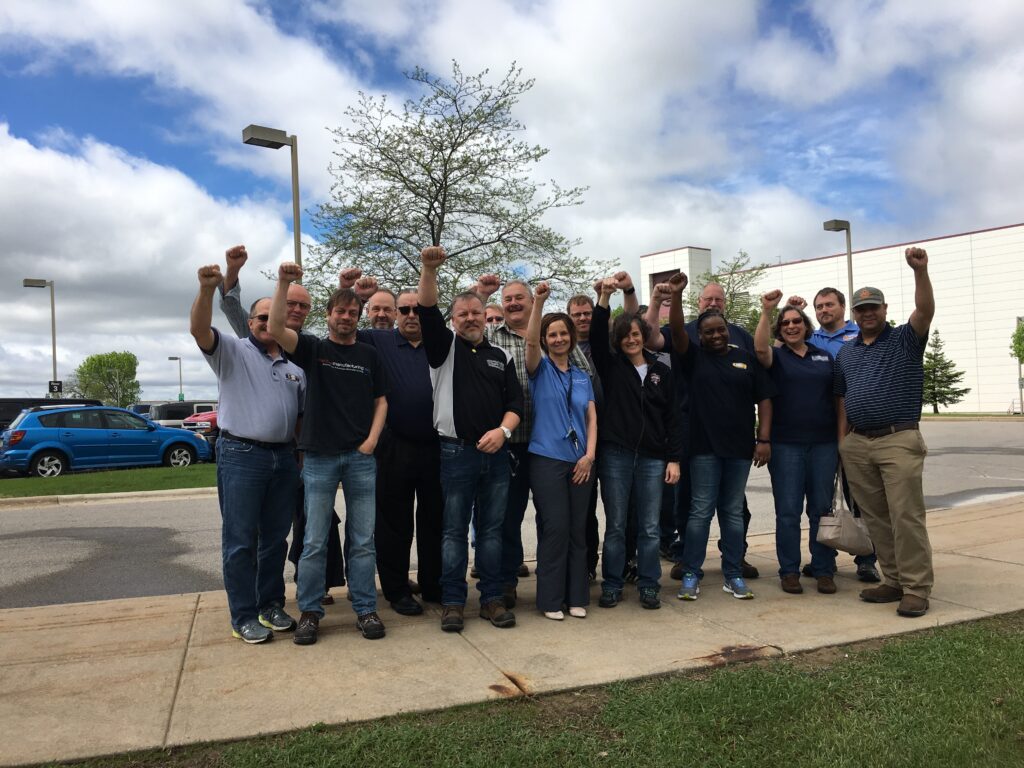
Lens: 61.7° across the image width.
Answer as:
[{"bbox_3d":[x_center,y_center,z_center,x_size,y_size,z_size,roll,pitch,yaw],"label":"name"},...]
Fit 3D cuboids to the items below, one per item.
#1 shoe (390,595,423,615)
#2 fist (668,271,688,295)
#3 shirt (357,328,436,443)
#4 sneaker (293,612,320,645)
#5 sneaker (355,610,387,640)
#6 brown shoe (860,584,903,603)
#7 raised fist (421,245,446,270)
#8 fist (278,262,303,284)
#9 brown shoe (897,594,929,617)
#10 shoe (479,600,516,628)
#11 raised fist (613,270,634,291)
[{"bbox_3d":[-0.614,1.260,4.900,0.110,0.110,0.290,-2,-1,-30],"label":"shoe"},{"bbox_3d":[0.970,-0.591,5.000,0.100,0.120,0.100,-2,-1,9],"label":"fist"},{"bbox_3d":[-0.623,0.013,4.880,0.570,0.670,0.330,-2,-1,-14],"label":"shirt"},{"bbox_3d":[-1.073,1.271,4.491,0.115,0.120,0.300,-2,-1,-2],"label":"sneaker"},{"bbox_3d":[-0.733,1.227,4.480,0.110,0.125,0.300,-2,-1,-18],"label":"sneaker"},{"bbox_3d":[2.063,1.157,4.771,0.290,0.100,0.110,-2,-1,-13],"label":"brown shoe"},{"bbox_3d":[-0.386,-0.620,4.220,0.118,0.115,0.095,2,13,0],"label":"raised fist"},{"bbox_3d":[-1.069,-0.533,4.140,0.112,0.108,0.093,2,7,-6],"label":"fist"},{"bbox_3d":[2.146,1.156,4.593,0.105,0.110,0.290,-3,-1,37],"label":"brown shoe"},{"bbox_3d":[-0.084,1.218,4.630,0.115,0.130,0.300,-2,-1,-29],"label":"shoe"},{"bbox_3d":[0.714,-0.663,5.500,0.115,0.110,0.100,-2,-1,7],"label":"raised fist"}]

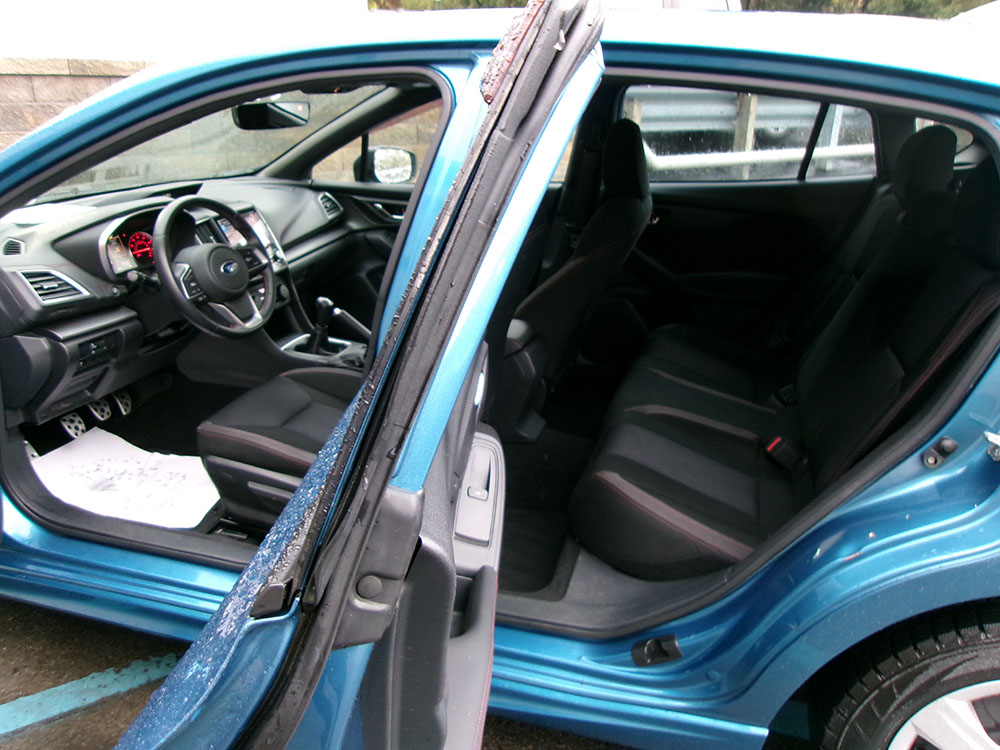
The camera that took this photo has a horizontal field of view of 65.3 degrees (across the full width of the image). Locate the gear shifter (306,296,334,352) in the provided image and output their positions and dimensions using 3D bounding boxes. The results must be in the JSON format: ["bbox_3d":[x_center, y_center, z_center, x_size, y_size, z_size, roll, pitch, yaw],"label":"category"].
[{"bbox_3d":[-0.517,-0.143,2.248,0.062,0.165,0.056,14,24,13],"label":"gear shifter"}]

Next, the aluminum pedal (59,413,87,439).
[{"bbox_3d":[-1.155,0.137,2.111,0.025,0.067,0.060,-33,7,26],"label":"aluminum pedal"}]

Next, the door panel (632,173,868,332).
[{"bbox_3d":[0.783,-0.342,2.512,0.790,0.570,0.130,6,22,17],"label":"door panel"}]

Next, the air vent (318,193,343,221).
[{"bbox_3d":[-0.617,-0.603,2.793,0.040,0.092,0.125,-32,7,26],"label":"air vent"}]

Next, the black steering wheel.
[{"bbox_3d":[-0.678,-0.255,1.867,0.110,0.370,0.370,-19,13,24],"label":"black steering wheel"}]

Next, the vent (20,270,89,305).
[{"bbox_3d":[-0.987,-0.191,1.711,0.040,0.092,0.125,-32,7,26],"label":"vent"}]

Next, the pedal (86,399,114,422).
[{"bbox_3d":[-1.132,0.099,2.204,0.025,0.066,0.062,-33,7,26],"label":"pedal"}]

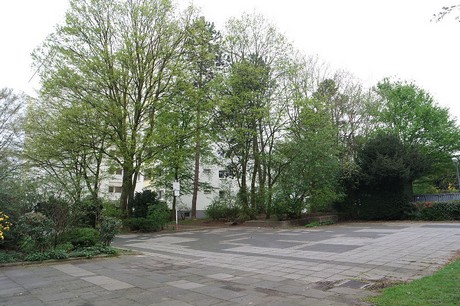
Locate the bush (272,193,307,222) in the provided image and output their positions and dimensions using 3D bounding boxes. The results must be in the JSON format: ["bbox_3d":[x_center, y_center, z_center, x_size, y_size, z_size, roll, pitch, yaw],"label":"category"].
[{"bbox_3d":[3.748,3.370,19.300,2.100,1.750,1.800,-1,-9,0],"label":"bush"}]

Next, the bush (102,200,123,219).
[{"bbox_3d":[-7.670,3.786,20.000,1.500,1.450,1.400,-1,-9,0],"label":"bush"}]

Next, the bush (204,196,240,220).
[{"bbox_3d":[-0.490,3.623,20.000,2.300,1.550,1.900,-1,-9,0],"label":"bush"}]

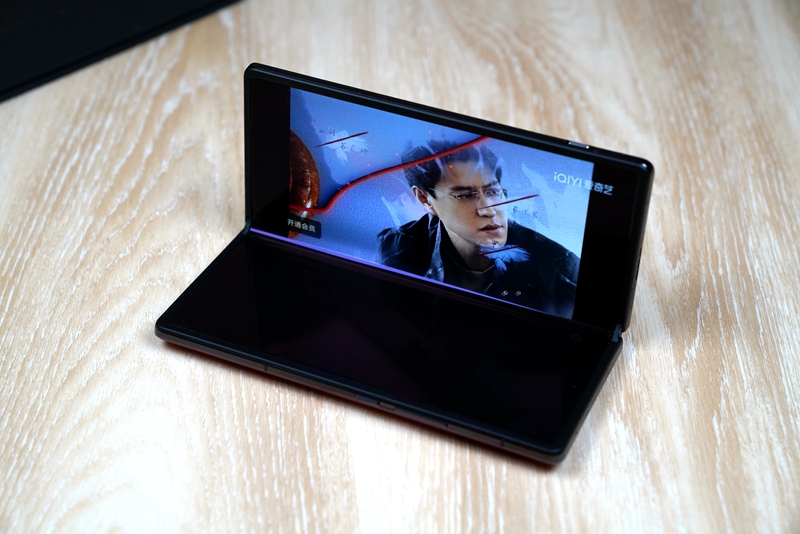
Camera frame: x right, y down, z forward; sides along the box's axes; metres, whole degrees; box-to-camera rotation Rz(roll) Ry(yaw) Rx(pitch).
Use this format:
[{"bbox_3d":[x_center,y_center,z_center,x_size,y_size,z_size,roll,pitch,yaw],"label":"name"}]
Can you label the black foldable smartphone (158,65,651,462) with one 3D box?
[{"bbox_3d":[-0.001,-0.005,0.568,0.162,0.081,0.082,16,38,18],"label":"black foldable smartphone"}]

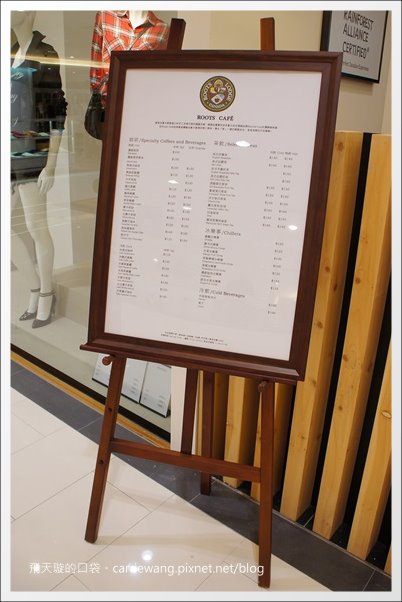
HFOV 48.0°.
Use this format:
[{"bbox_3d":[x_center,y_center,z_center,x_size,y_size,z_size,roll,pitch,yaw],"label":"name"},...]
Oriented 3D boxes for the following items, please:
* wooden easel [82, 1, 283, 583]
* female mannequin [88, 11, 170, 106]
[{"bbox_3d":[-0.008,0.020,1.217,0.572,1.426,0.344,7,19,13],"label":"wooden easel"},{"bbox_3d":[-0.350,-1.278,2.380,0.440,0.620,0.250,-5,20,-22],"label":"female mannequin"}]

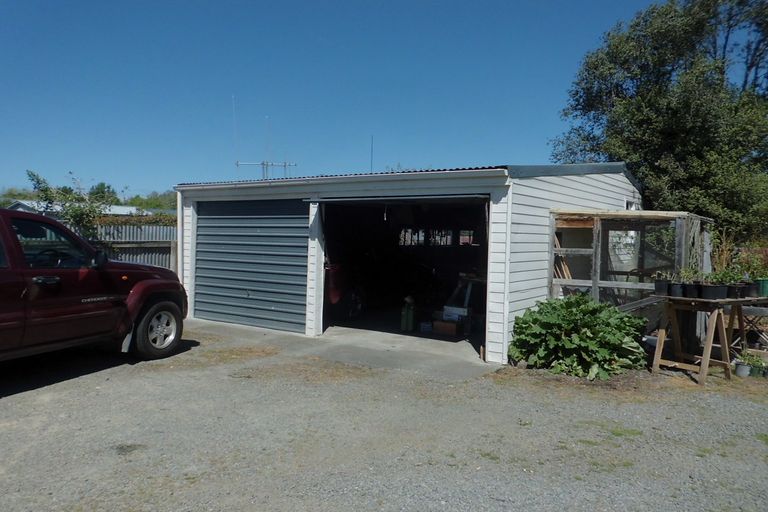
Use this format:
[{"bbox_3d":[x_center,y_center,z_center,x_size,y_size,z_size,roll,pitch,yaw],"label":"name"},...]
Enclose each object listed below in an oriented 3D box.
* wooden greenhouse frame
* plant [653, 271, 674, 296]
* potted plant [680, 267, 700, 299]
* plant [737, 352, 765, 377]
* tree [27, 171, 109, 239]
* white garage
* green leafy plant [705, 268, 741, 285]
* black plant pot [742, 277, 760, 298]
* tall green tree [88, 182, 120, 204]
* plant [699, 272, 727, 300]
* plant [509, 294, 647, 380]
[{"bbox_3d":[3.951,0.336,8.677,1.780,1.950,3.000,2,2,35],"label":"wooden greenhouse frame"},{"bbox_3d":[3.415,0.343,6.800,0.210,0.300,0.200,2,2,27],"label":"plant"},{"bbox_3d":[3.652,0.329,6.630,0.220,0.360,0.210,2,2,29],"label":"potted plant"},{"bbox_3d":[4.276,1.272,6.470,0.280,0.280,0.250,2,2,34],"label":"plant"},{"bbox_3d":[-7.046,-0.446,12.347,1.750,2.858,1.700,0,2,-30],"label":"tree"},{"bbox_3d":[1.086,-0.451,11.844,6.700,3.200,8.100,2,2,35],"label":"white garage"},{"bbox_3d":[4.028,0.244,6.600,0.380,0.190,0.300,2,2,31],"label":"green leafy plant"},{"bbox_3d":[4.473,0.383,6.750,0.190,0.260,0.190,2,2,34],"label":"black plant pot"},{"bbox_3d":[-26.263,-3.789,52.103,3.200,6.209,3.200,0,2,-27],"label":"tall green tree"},{"bbox_3d":[3.915,0.367,6.570,0.280,0.320,0.250,2,2,31],"label":"plant"},{"bbox_3d":[2.508,0.902,6.818,1.520,0.880,1.350,2,2,35],"label":"plant"}]

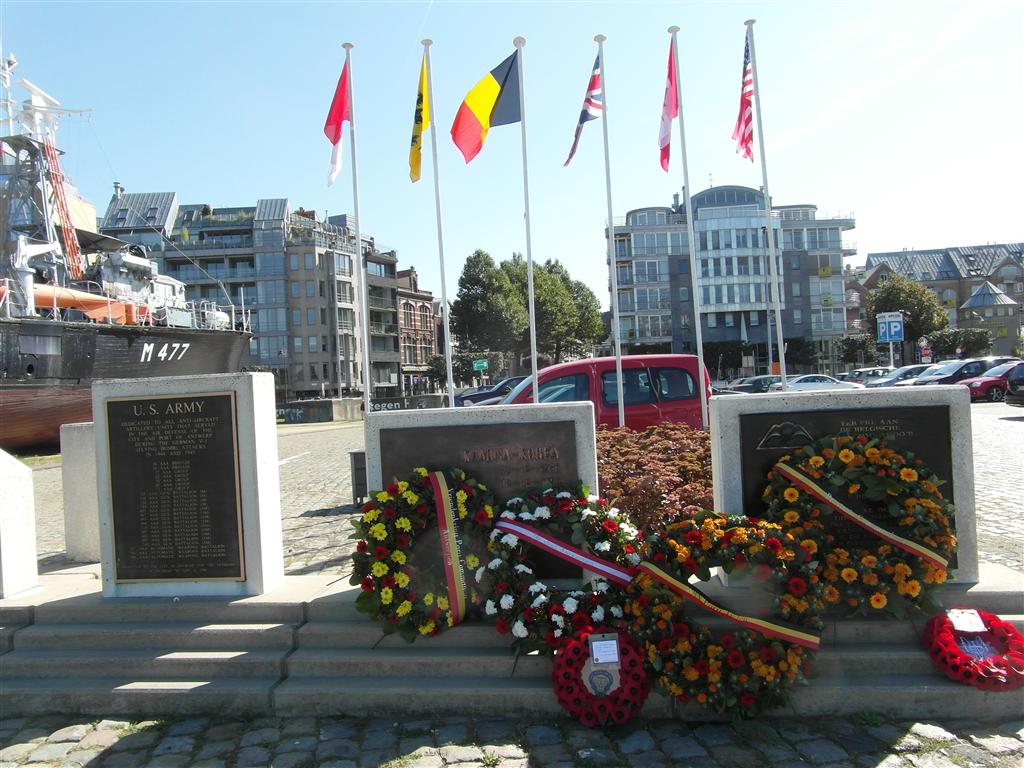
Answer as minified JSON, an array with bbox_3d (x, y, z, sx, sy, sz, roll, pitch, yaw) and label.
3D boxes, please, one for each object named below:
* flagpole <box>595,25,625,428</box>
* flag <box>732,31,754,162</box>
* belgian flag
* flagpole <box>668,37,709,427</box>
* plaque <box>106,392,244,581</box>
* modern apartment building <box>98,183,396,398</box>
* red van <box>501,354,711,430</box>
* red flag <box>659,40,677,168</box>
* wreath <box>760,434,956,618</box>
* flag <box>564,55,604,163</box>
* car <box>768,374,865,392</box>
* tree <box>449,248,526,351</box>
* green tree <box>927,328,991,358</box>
[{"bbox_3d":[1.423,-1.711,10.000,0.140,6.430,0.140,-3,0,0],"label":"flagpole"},{"bbox_3d":[2.948,-3.661,9.040,0.300,1.650,0.280,-3,0,0],"label":"flag"},{"bbox_3d":[-0.377,-3.948,10.100,1.000,1.500,0.300,-3,0,0],"label":"belgian flag"},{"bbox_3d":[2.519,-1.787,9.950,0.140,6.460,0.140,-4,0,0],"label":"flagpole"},{"bbox_3d":[-1.961,0.612,4.122,0.800,1.080,0.040,-3,0,7],"label":"plaque"},{"bbox_3d":[-28.735,-8.579,80.500,30.500,23.000,13.000,-3,0,0],"label":"modern apartment building"},{"bbox_3d":[0.957,0.491,11.500,4.050,1.820,1.680,-3,0,-12],"label":"red van"},{"bbox_3d":[2.002,-3.559,9.140,0.280,1.630,0.280,-3,0,0],"label":"red flag"},{"bbox_3d":[1.693,0.698,3.480,0.870,0.870,0.180,-3,-11,7],"label":"wreath"},{"bbox_3d":[1.007,-3.838,10.000,0.560,1.500,0.300,-3,0,0],"label":"flag"},{"bbox_3d":[16.100,0.161,37.000,4.500,1.400,1.760,-3,0,-4],"label":"car"},{"bbox_3d":[-2.821,-6.405,77.000,8.800,16.200,8.500,-3,0,0],"label":"tree"},{"bbox_3d":[39.530,-2.884,63.000,5.000,4.100,4.000,-3,0,0],"label":"green tree"}]

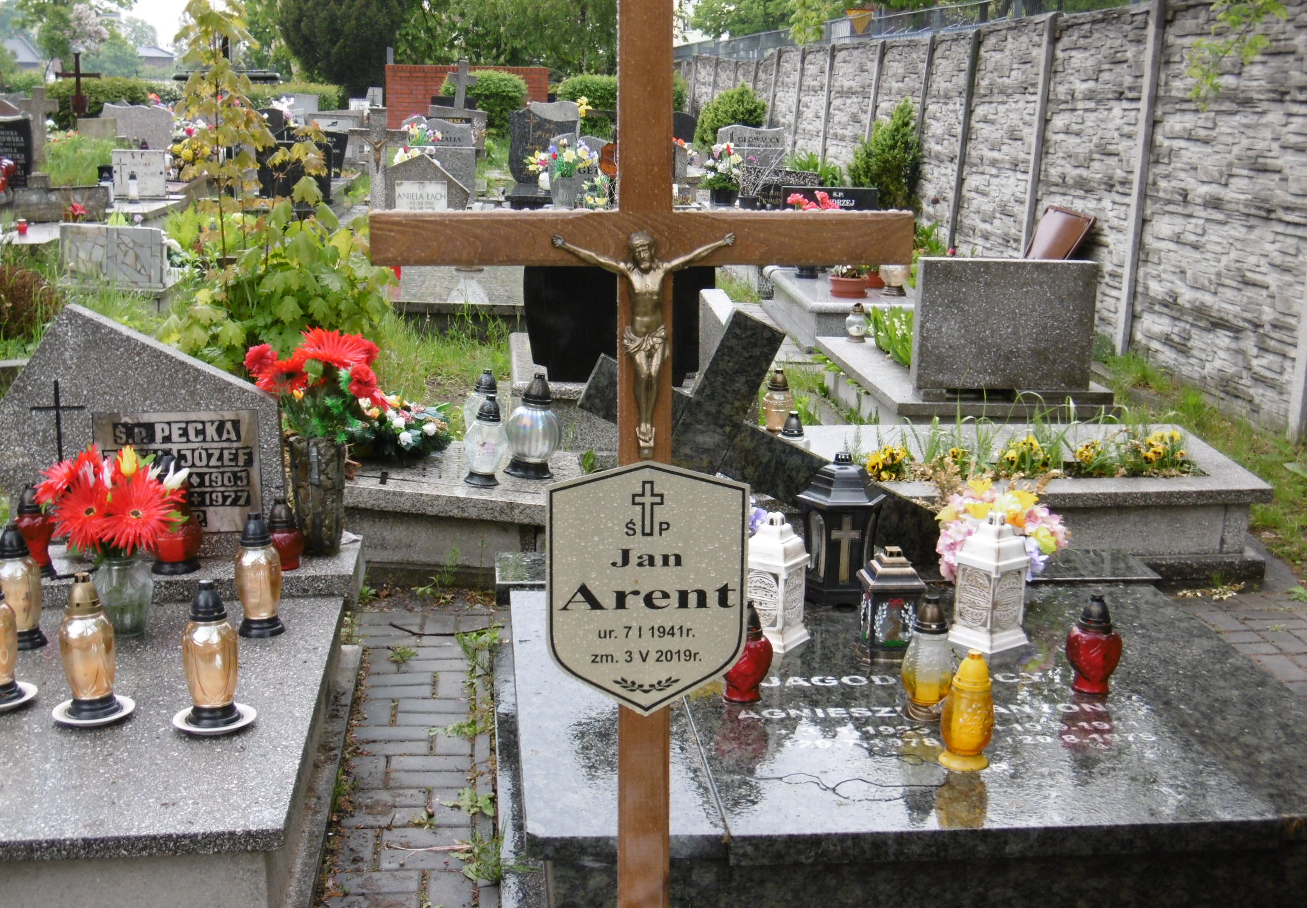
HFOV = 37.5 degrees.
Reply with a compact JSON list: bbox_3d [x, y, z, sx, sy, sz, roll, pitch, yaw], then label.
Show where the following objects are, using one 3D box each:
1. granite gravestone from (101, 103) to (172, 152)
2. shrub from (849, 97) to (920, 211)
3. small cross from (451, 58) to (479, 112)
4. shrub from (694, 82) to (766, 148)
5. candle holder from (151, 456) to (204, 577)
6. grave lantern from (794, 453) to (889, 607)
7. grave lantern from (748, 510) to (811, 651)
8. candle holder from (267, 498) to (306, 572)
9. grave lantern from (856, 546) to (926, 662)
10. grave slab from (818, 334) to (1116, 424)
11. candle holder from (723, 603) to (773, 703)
[{"bbox_3d":[-5.495,-3.420,20.566,0.761,0.620,0.100,-1,12,-5],"label":"granite gravestone"},{"bbox_3d":[1.886,-2.094,15.368,0.568,1.468,0.568,1,11,0],"label":"shrub"},{"bbox_3d":[-2.482,-4.792,25.000,0.375,0.666,0.100,5,11,-6],"label":"small cross"},{"bbox_3d":[0.884,-3.834,22.604,0.859,1.050,0.859,1,11,2],"label":"shrub"},{"bbox_3d":[-1.279,0.153,5.116,0.139,0.316,0.139,-2,12,-5],"label":"candle holder"},{"bbox_3d":[0.481,0.177,4.874,0.229,0.365,0.202,1,12,-6],"label":"grave lantern"},{"bbox_3d":[0.311,0.324,5.063,0.155,0.350,0.155,7,13,30],"label":"grave lantern"},{"bbox_3d":[-0.981,0.209,5.149,0.099,0.192,0.099,-2,12,-5],"label":"candle holder"},{"bbox_3d":[0.619,0.376,5.018,0.153,0.271,0.153,-1,12,-8],"label":"grave lantern"},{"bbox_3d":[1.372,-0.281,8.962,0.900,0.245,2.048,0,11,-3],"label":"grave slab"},{"bbox_3d":[0.197,0.419,4.096,0.120,0.213,0.114,1,12,-5],"label":"candle holder"}]

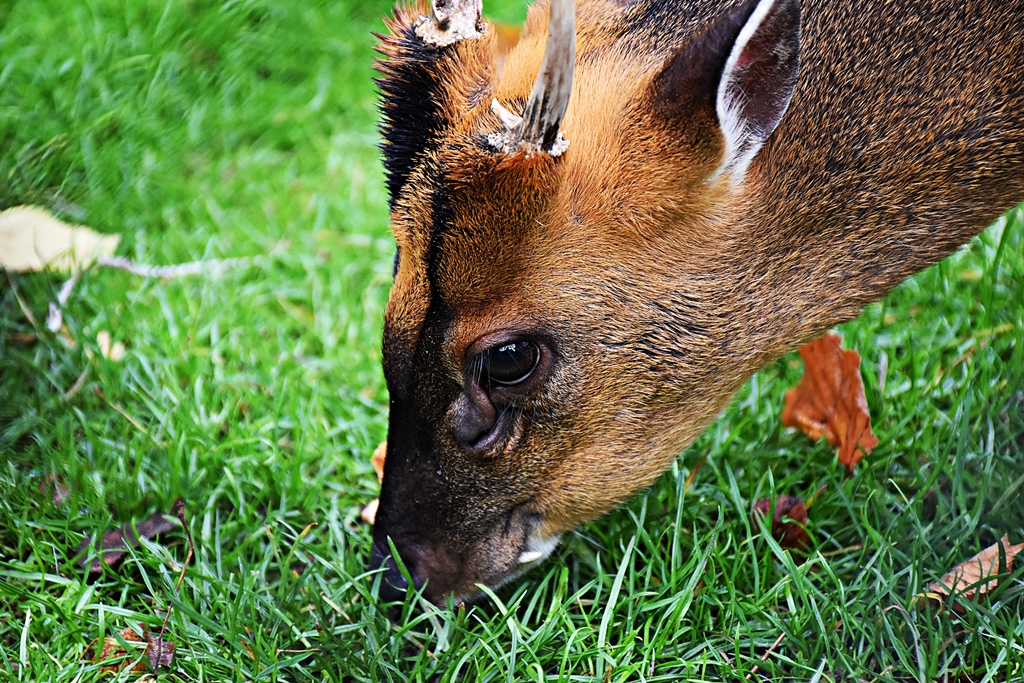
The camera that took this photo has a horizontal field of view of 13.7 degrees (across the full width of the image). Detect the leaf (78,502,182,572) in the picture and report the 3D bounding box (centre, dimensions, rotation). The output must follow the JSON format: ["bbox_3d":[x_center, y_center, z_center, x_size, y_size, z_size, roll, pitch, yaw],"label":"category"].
[{"bbox_3d":[-0.151,0.077,1.684,0.045,0.011,0.021,-18,39,-24],"label":"leaf"}]

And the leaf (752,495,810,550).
[{"bbox_3d":[0.106,0.071,1.684,0.023,0.014,0.018,0,35,0],"label":"leaf"}]

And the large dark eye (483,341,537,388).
[{"bbox_3d":[-0.001,0.008,1.591,0.022,0.018,0.015,-5,17,2],"label":"large dark eye"}]

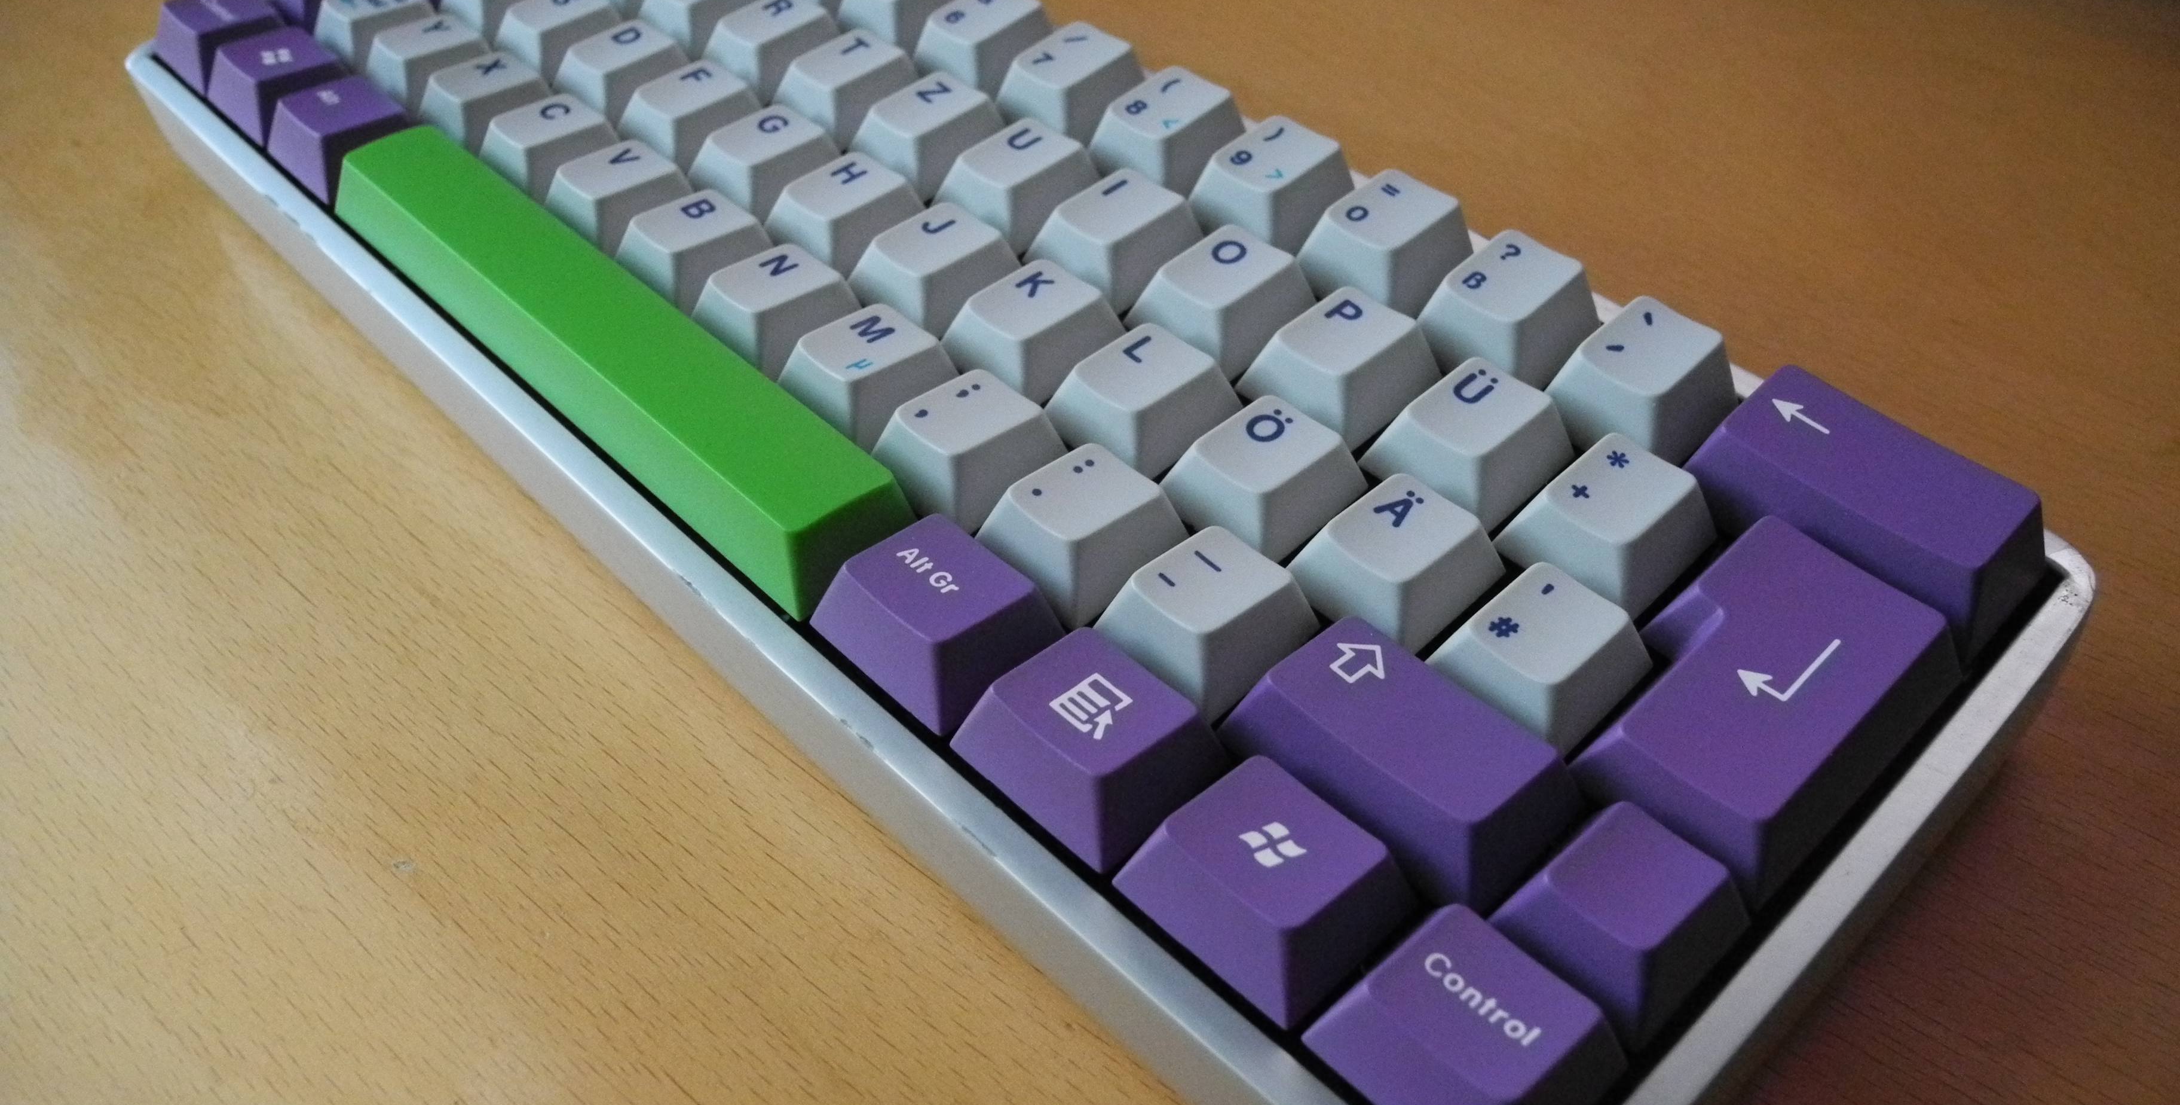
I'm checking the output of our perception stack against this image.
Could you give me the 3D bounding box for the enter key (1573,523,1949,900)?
[{"bbox_3d":[0.064,0.013,0.170,0.037,0.008,0.028,-38,54,-24],"label":"enter key"}]

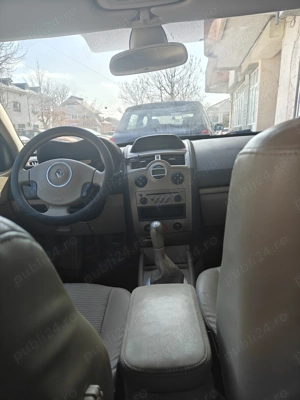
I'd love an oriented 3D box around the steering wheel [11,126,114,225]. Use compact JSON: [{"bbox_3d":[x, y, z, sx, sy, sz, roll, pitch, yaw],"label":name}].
[{"bbox_3d":[-0.318,-0.086,1.027,0.374,0.374,0.100,-3,-13,2],"label":"steering wheel"}]

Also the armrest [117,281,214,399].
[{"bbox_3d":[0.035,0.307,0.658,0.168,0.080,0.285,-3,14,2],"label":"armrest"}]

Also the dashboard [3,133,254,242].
[{"bbox_3d":[0.047,-0.087,1.256,1.390,0.410,0.450,-3,14,2],"label":"dashboard"}]

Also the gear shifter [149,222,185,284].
[{"bbox_3d":[0.054,0.168,0.912,0.110,0.220,0.130,-3,14,2],"label":"gear shifter"}]

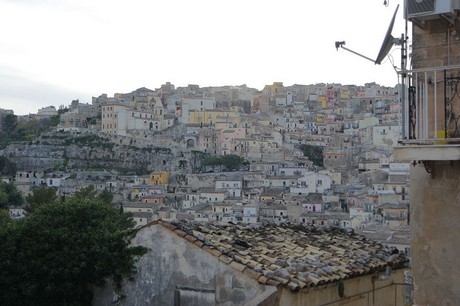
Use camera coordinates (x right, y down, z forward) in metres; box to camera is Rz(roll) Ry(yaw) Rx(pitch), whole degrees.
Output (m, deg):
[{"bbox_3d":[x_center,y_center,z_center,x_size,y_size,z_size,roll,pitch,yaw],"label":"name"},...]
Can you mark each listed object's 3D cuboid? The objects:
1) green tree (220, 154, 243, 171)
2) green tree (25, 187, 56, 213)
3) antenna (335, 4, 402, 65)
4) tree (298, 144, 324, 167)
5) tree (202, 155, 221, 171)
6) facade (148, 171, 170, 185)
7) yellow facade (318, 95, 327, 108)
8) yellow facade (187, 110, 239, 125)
[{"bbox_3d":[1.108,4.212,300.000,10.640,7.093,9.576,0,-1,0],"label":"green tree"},{"bbox_3d":[-44.806,11.113,160.000,7.566,6.384,6.810,0,-1,0],"label":"green tree"},{"bbox_3d":[1.890,-1.611,9.200,0.911,0.816,0.820,0,-1,5],"label":"antenna"},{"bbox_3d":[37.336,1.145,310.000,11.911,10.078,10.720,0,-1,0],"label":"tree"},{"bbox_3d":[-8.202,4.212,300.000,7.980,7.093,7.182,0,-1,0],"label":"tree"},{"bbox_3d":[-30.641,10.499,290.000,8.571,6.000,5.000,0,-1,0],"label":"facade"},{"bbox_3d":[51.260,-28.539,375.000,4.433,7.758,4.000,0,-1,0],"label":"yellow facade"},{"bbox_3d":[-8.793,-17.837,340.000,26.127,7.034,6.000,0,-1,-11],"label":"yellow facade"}]

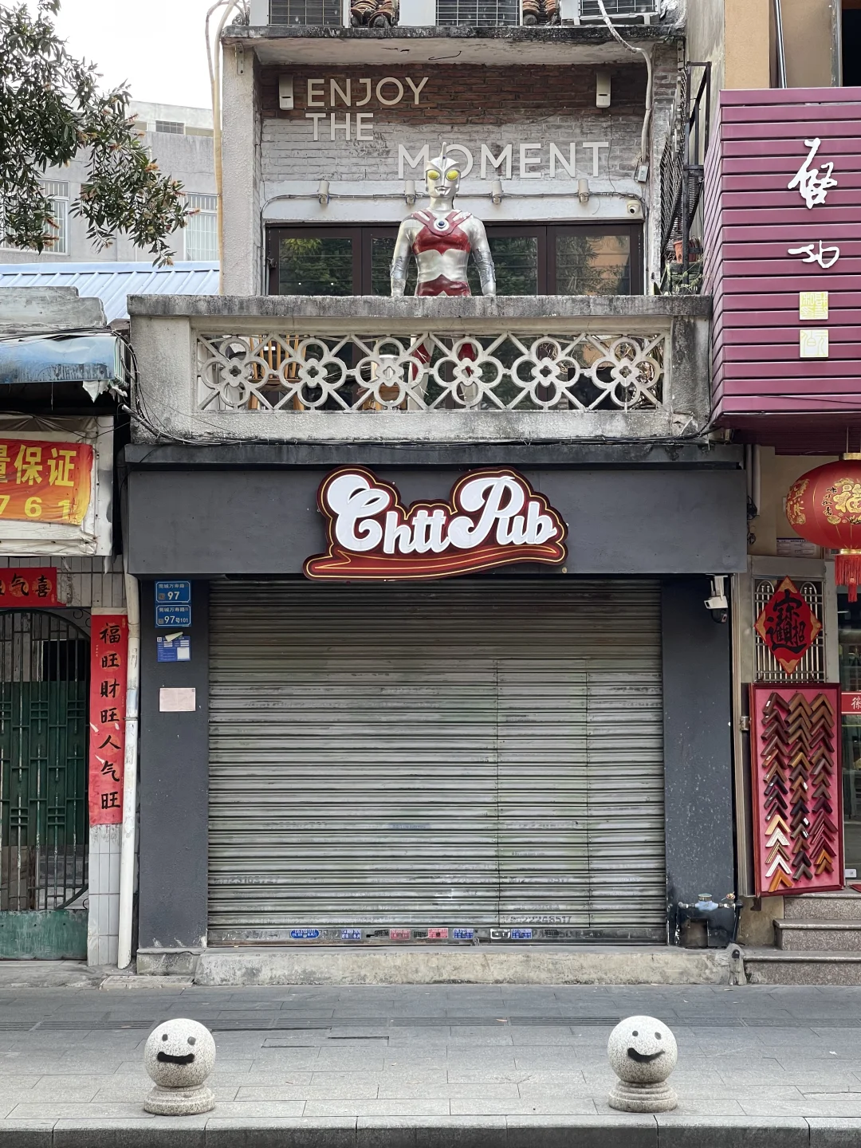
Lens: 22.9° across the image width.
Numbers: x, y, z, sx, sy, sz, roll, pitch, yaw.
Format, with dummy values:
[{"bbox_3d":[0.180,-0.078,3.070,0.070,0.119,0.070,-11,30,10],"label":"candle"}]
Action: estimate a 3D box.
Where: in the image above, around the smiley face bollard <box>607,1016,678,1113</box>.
[{"bbox_3d":[0.886,2.036,8.870,0.298,0.375,0.298,0,-4,-1],"label":"smiley face bollard"}]

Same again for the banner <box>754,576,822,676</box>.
[{"bbox_3d":[2.183,0.315,12.950,0.580,0.610,0.015,2,-5,-33],"label":"banner"}]

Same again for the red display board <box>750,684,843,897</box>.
[{"bbox_3d":[2.206,1.296,12.750,0.700,1.240,0.050,3,-5,-37],"label":"red display board"}]

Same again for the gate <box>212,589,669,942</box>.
[{"bbox_3d":[0.040,1.096,12.500,2.680,2.150,0.080,0,-4,-1],"label":"gate"}]

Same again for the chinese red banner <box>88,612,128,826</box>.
[{"bbox_3d":[-1.919,0.863,12.650,0.220,1.270,0.010,0,-4,0],"label":"chinese red banner"}]

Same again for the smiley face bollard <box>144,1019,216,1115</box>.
[{"bbox_3d":[-1.038,2.031,8.800,0.298,0.375,0.298,0,-4,-3],"label":"smiley face bollard"}]

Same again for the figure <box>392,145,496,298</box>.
[{"bbox_3d":[0.075,-1.715,13.093,0.650,1.921,0.400,0,-4,4],"label":"figure"}]

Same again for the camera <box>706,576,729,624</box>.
[{"bbox_3d":[1.661,0.151,12.300,0.130,0.285,0.100,2,-4,-30],"label":"camera"}]

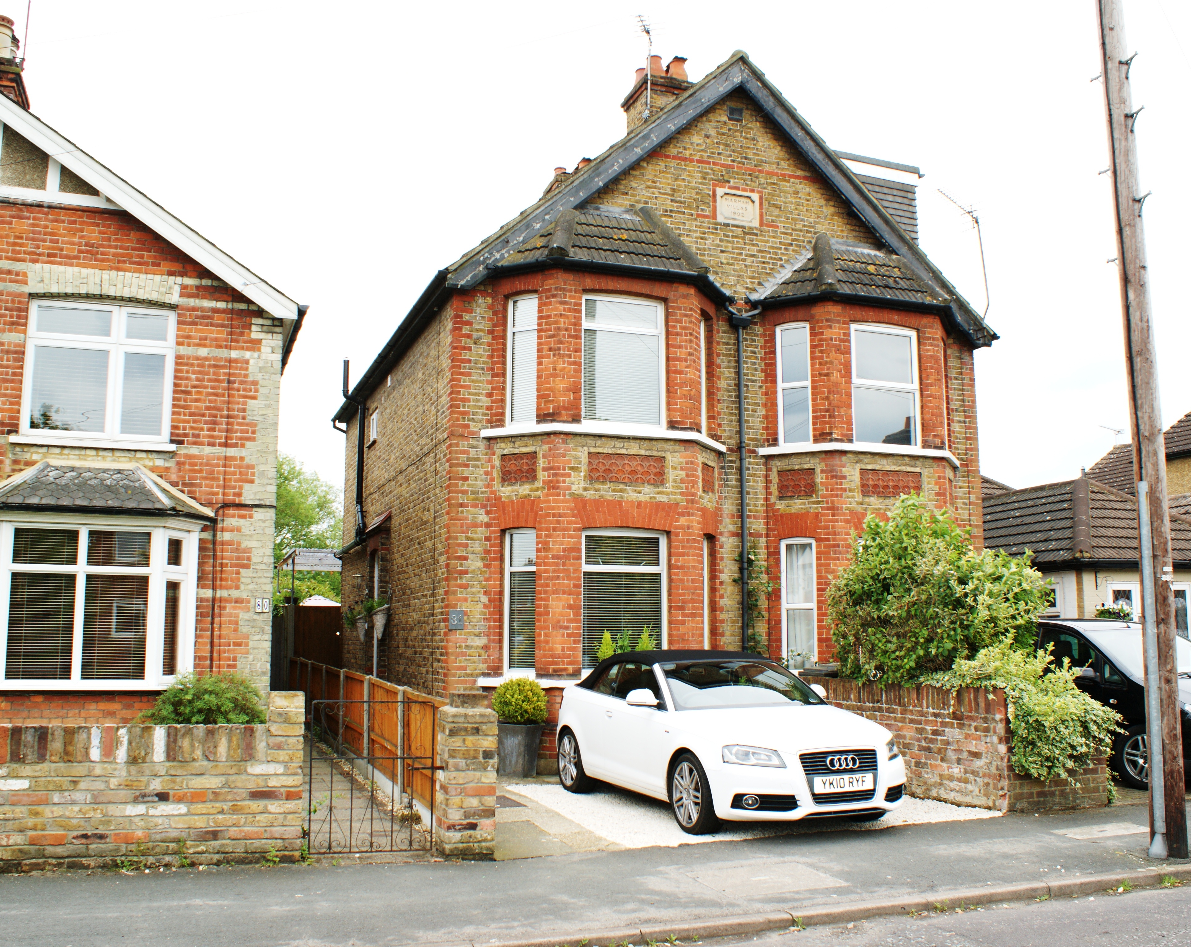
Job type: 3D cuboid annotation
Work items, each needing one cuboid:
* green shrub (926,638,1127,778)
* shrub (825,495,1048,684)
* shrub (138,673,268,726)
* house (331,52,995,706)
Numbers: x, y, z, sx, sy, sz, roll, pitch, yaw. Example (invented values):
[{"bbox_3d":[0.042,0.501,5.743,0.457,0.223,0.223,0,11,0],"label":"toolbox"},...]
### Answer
[{"bbox_3d":[3.964,2.227,9.771,1.500,1.350,1.350,3,-8,-21],"label":"green shrub"},{"bbox_3d":[3.543,1.694,11.032,1.750,2.950,1.950,3,-8,-21],"label":"shrub"},{"bbox_3d":[-3.346,2.310,9.143,1.140,1.160,1.100,3,-8,-21],"label":"shrub"},{"bbox_3d":[0.380,-0.722,17.847,8.200,9.700,10.200,3,-8,-21],"label":"house"}]

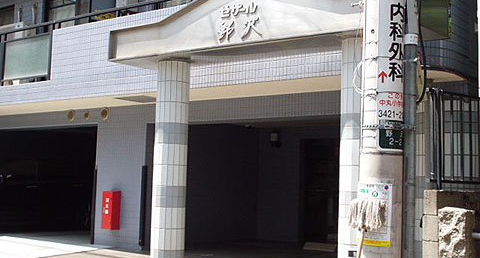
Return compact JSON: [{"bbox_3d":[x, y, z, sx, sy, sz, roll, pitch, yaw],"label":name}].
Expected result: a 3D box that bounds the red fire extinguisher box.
[{"bbox_3d":[-2.144,1.361,11.572,0.240,0.630,0.200,-2,-5,40],"label":"red fire extinguisher box"}]

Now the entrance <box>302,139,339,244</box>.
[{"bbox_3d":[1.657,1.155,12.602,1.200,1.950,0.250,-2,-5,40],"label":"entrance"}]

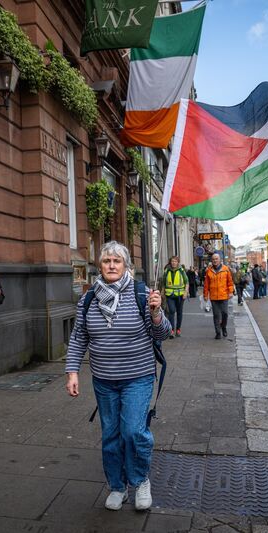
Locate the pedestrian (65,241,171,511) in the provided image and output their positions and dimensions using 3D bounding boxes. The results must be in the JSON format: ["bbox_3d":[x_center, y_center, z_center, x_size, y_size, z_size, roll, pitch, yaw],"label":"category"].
[{"bbox_3d":[-0.093,0.658,3.371,0.630,1.620,0.450,-3,-1,4],"label":"pedestrian"}]

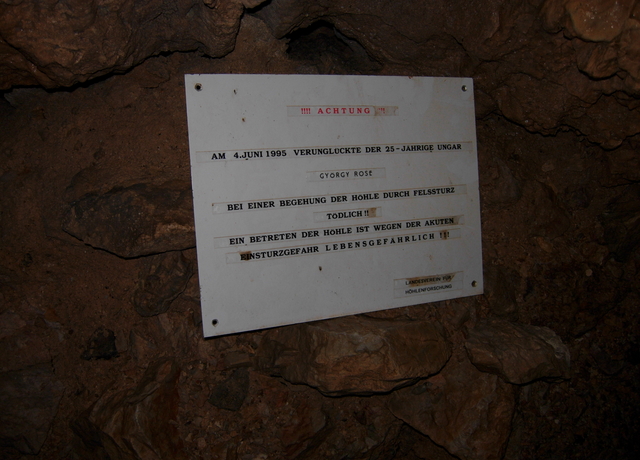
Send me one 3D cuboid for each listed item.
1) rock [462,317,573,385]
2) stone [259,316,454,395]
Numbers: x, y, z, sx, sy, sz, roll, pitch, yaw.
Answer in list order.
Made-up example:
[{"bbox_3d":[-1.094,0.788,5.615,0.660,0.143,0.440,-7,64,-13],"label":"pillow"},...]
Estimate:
[{"bbox_3d":[0.288,0.177,0.986,0.155,0.087,0.100,-5,4,-25],"label":"rock"},{"bbox_3d":[0.043,0.162,0.876,0.245,0.095,0.105,-5,4,-24],"label":"stone"}]

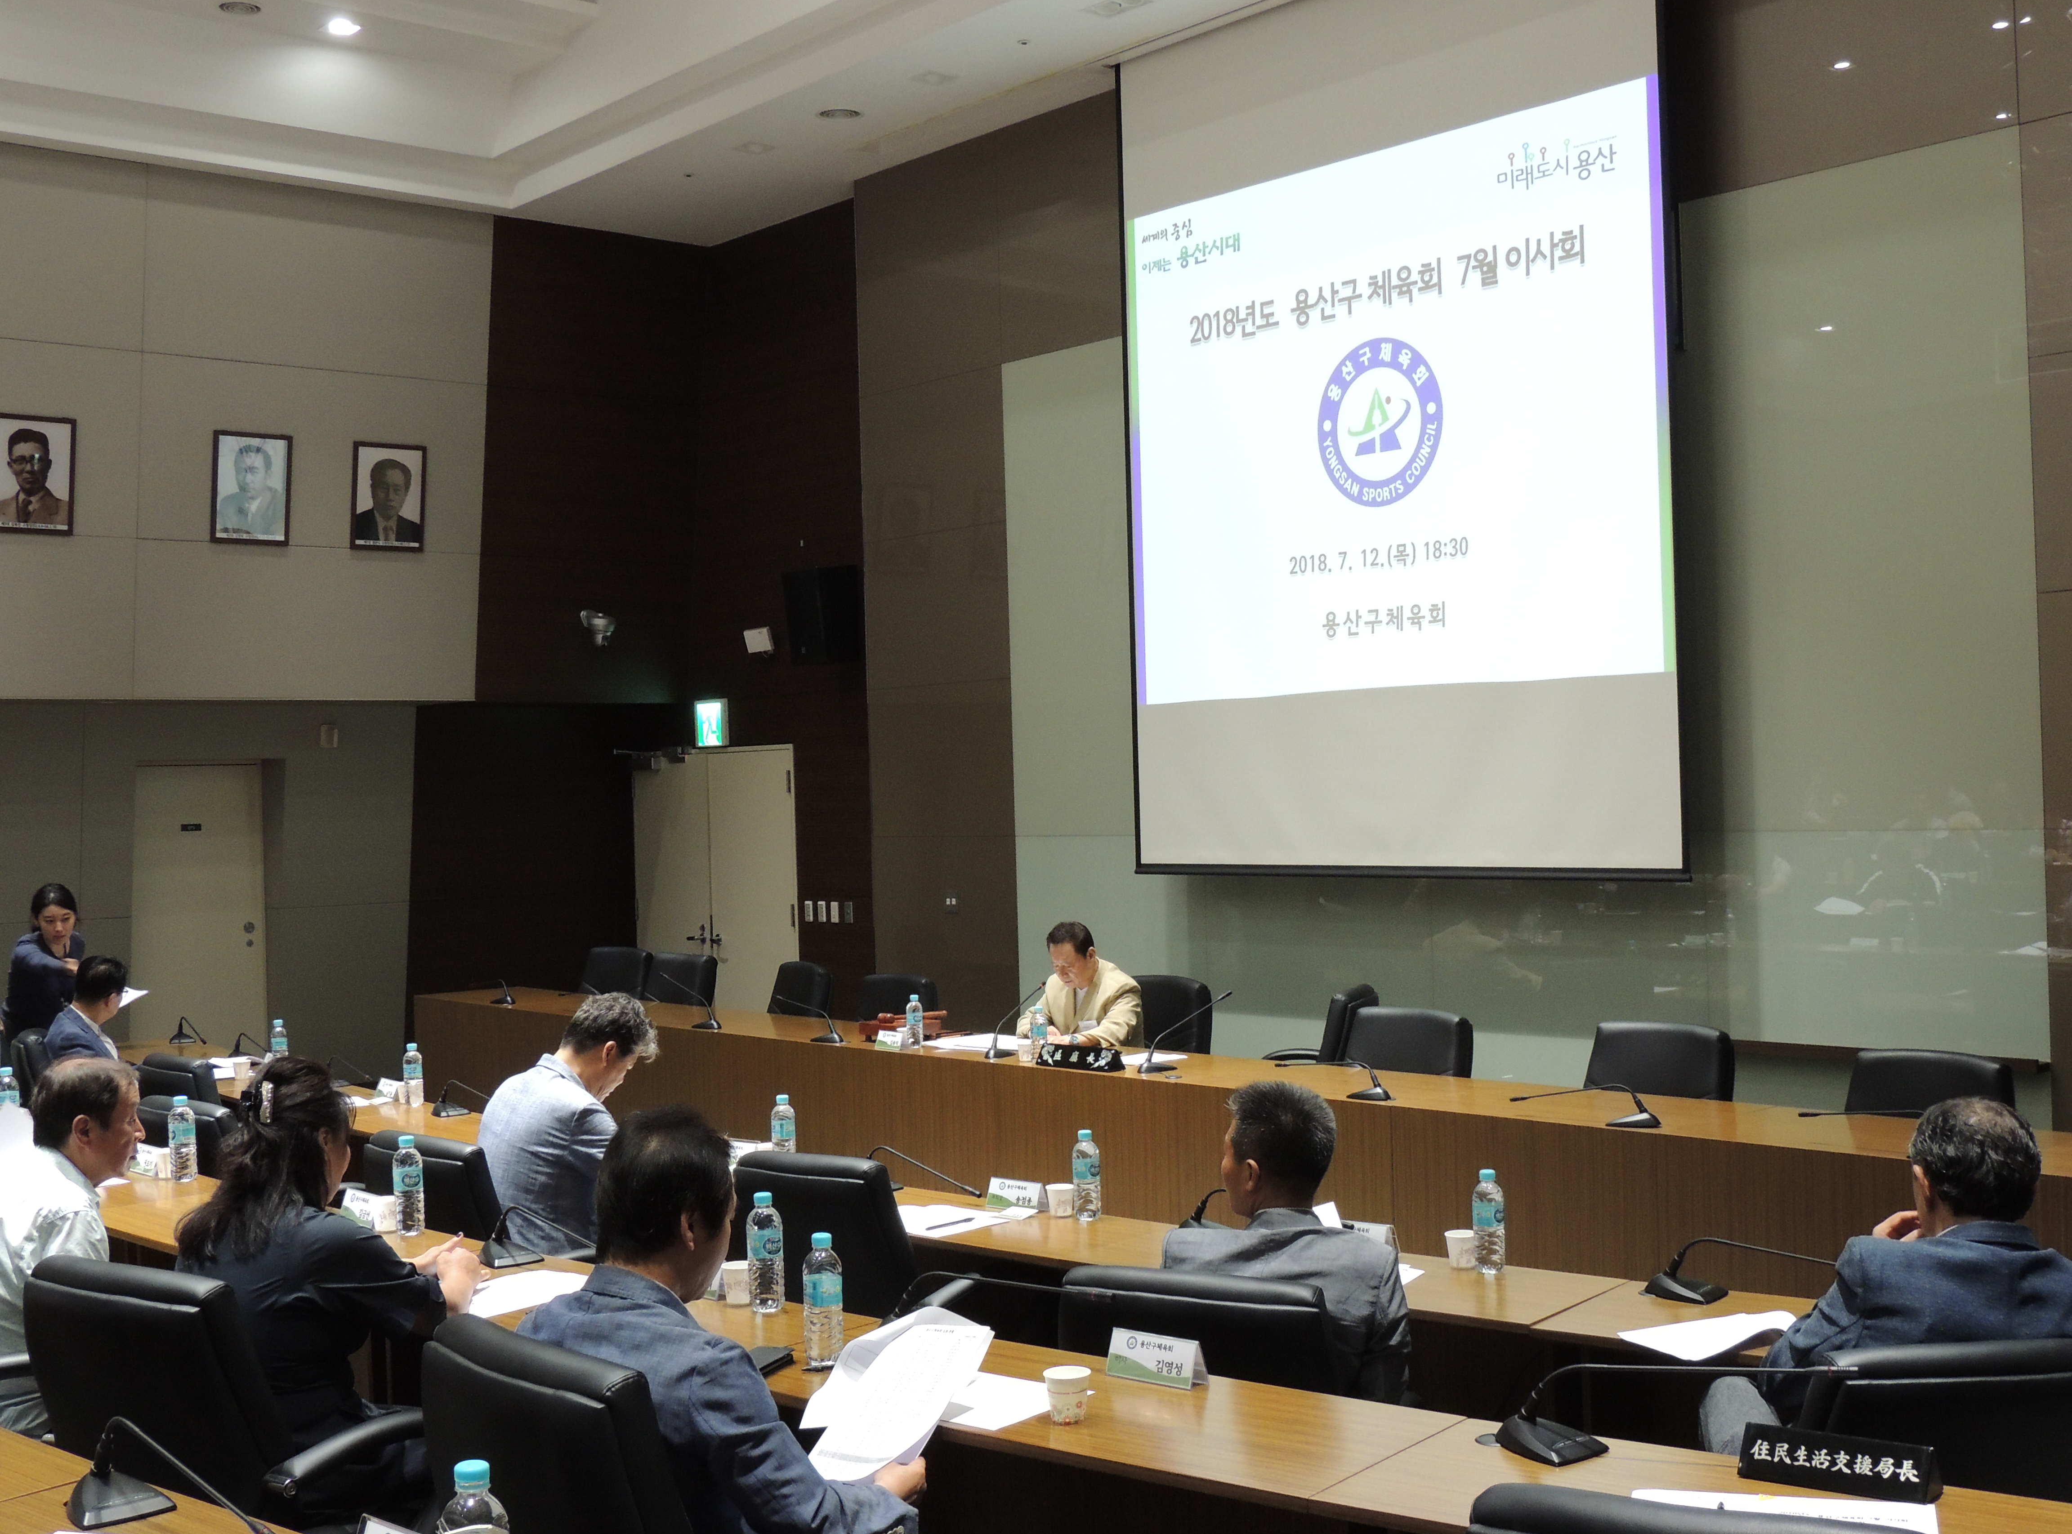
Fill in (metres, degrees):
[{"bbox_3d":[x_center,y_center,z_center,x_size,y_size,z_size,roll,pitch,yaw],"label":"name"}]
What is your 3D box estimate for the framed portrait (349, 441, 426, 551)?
[{"bbox_3d":[-3.677,-1.532,13.645,0.440,0.600,0.035,-1,7,-41],"label":"framed portrait"}]

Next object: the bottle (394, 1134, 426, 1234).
[{"bbox_3d":[-1.374,0.917,5.244,0.065,0.214,0.065,-2,-1,0],"label":"bottle"}]

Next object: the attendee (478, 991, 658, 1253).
[{"bbox_3d":[-1.080,1.204,6.120,0.740,1.270,0.520,-1,-1,-39],"label":"attendee"}]

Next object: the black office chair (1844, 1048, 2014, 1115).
[{"bbox_3d":[2.608,1.350,7.286,0.640,0.930,0.620,-1,-1,-36],"label":"black office chair"}]

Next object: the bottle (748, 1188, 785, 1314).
[{"bbox_3d":[-0.502,0.899,4.438,0.066,0.214,0.066,-2,-1,0],"label":"bottle"}]

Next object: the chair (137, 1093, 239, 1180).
[{"bbox_3d":[-2.370,1.478,7.436,0.640,0.930,0.620,-1,-1,-43],"label":"chair"}]

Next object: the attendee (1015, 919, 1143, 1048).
[{"bbox_3d":[0.205,1.250,9.918,0.580,1.220,0.750,-2,-1,41],"label":"attendee"}]

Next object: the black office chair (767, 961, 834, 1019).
[{"bbox_3d":[-1.439,1.517,12.705,0.640,0.930,0.620,-1,-1,-37],"label":"black office chair"}]

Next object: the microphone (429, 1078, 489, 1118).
[{"bbox_3d":[-1.876,1.116,8.061,0.140,0.120,0.470,-1,-1,-38],"label":"microphone"}]

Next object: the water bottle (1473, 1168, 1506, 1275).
[{"bbox_3d":[0.950,0.955,5.038,0.065,0.214,0.065,-2,-1,0],"label":"water bottle"}]

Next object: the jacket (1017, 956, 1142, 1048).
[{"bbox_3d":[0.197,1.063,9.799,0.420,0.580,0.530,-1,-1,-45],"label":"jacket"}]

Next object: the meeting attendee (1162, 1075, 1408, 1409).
[{"bbox_3d":[0.524,1.190,4.487,0.560,1.220,0.760,-2,-1,34],"label":"meeting attendee"}]

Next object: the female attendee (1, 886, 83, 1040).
[{"bbox_3d":[-3.708,1.190,8.990,0.520,1.500,0.500,-2,-1,37],"label":"female attendee"}]

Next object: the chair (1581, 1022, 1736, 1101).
[{"bbox_3d":[1.917,1.338,7.921,0.620,0.930,0.600,-1,-1,-40],"label":"chair"}]

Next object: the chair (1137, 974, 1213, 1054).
[{"bbox_3d":[0.396,1.381,10.063,0.650,0.950,0.620,-1,-1,-41],"label":"chair"}]

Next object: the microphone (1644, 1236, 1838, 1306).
[{"bbox_3d":[1.412,0.986,4.653,0.140,0.120,0.480,-1,-1,-43],"label":"microphone"}]

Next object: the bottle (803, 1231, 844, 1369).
[{"bbox_3d":[-0.350,0.873,3.940,0.064,0.210,0.064,-2,-1,-5],"label":"bottle"}]

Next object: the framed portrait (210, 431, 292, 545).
[{"bbox_3d":[-4.285,-1.520,13.116,0.440,0.600,0.035,-1,7,-41],"label":"framed portrait"}]

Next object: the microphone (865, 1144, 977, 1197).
[{"bbox_3d":[-0.319,1.052,6.202,0.140,0.120,0.510,-1,-1,-41],"label":"microphone"}]

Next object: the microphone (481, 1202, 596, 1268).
[{"bbox_3d":[-0.974,0.962,4.880,0.470,0.130,0.115,-2,-1,43],"label":"microphone"}]

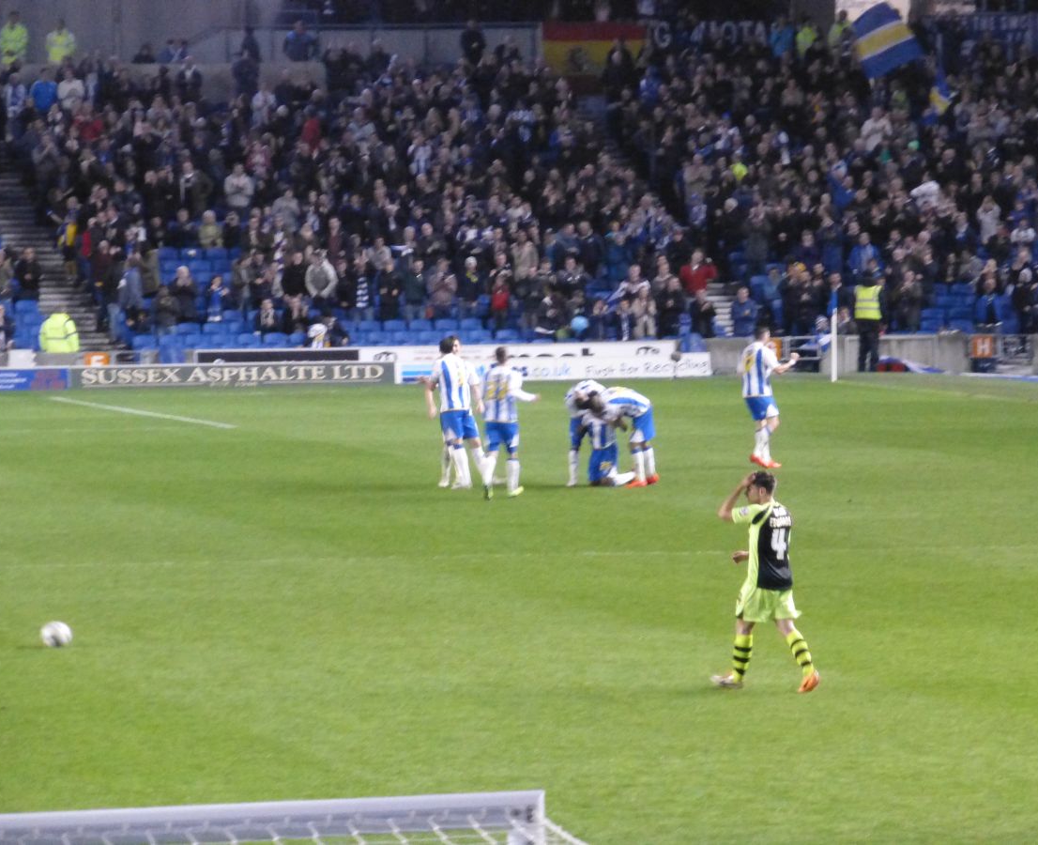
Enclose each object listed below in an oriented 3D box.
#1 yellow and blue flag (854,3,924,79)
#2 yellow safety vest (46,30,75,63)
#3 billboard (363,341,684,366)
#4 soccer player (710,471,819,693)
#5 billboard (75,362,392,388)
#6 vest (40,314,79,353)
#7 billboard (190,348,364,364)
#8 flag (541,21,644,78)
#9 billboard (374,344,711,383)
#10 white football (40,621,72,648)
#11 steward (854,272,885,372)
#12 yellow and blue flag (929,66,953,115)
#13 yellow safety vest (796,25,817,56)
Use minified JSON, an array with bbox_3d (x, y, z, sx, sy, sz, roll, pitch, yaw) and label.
[{"bbox_3d":[7.199,-7.437,146.500,1.300,1.200,0.400,-21,2,-11],"label":"yellow and blue flag"},{"bbox_3d":[-9.028,-7.389,148.300,0.590,0.700,0.340,-1,2,-7],"label":"yellow safety vest"},{"bbox_3d":[-0.025,-1.179,135.900,6.000,0.500,0.100,-1,2,-17],"label":"billboard"},{"bbox_3d":[1.923,1.230,58.767,0.800,1.730,0.600,2,3,40],"label":"soccer player"},{"bbox_3d":[-5.053,-0.817,132.900,5.850,0.440,0.100,-1,2,-14],"label":"billboard"},{"bbox_3d":[-8.095,-1.541,132.700,0.680,0.760,0.420,-1,2,-11],"label":"vest"},{"bbox_3d":[-4.368,-1.094,134.800,3.050,0.460,0.100,-1,2,-15],"label":"billboard"},{"bbox_3d":[1.492,-7.299,149.300,2.120,1.360,0.080,-1,2,-13],"label":"flag"},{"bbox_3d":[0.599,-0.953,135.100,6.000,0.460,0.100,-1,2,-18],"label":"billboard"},{"bbox_3d":[-3.893,1.782,63.300,0.220,0.220,0.220,0,2,0],"label":"white football"},{"bbox_3d":[6.299,-1.798,135.266,0.570,1.790,0.360,-1,2,-3],"label":"steward"},{"bbox_3d":[8.202,-6.436,145.800,0.460,0.970,0.420,-1,2,-11],"label":"yellow and blue flag"},{"bbox_3d":[5.894,-7.843,154.500,0.480,0.650,0.300,-1,2,-8],"label":"yellow safety vest"}]

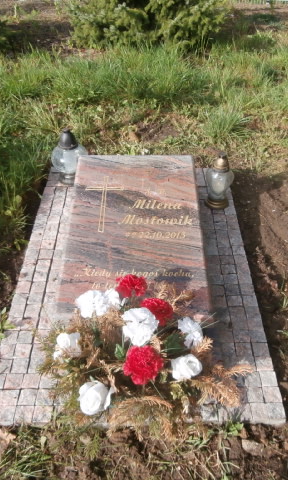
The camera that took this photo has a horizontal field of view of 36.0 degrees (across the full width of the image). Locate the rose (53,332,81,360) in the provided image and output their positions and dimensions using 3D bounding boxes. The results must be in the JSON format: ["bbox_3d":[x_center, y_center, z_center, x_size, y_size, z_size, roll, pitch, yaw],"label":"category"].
[{"bbox_3d":[-0.227,0.312,1.300,0.075,0.070,0.075,11,43,13],"label":"rose"}]

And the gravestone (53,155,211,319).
[{"bbox_3d":[-0.036,-0.038,1.716,0.500,0.170,0.790,0,42,1],"label":"gravestone"}]

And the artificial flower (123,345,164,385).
[{"bbox_3d":[-0.001,0.293,1.045,0.093,0.078,0.082,-2,43,-1],"label":"artificial flower"}]

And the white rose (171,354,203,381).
[{"bbox_3d":[0.101,0.302,1.050,0.073,0.060,0.068,-1,43,1],"label":"white rose"}]

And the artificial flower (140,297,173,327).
[{"bbox_3d":[0.032,0.188,1.150,0.088,0.065,0.078,-21,47,-20],"label":"artificial flower"}]

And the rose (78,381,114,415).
[{"bbox_3d":[-0.127,0.420,1.184,0.085,0.075,0.080,0,42,0],"label":"rose"}]

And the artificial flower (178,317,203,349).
[{"bbox_3d":[0.117,0.234,1.120,0.058,0.070,0.075,29,51,28],"label":"artificial flower"}]

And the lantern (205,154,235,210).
[{"bbox_3d":[0.323,-0.255,1.898,0.120,0.250,0.120,0,42,1],"label":"lantern"}]

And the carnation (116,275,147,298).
[{"bbox_3d":[-0.042,0.145,1.380,0.090,0.065,0.075,0,42,1],"label":"carnation"}]

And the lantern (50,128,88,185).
[{"bbox_3d":[-0.344,-0.388,2.046,0.165,0.265,0.165,0,42,1],"label":"lantern"}]

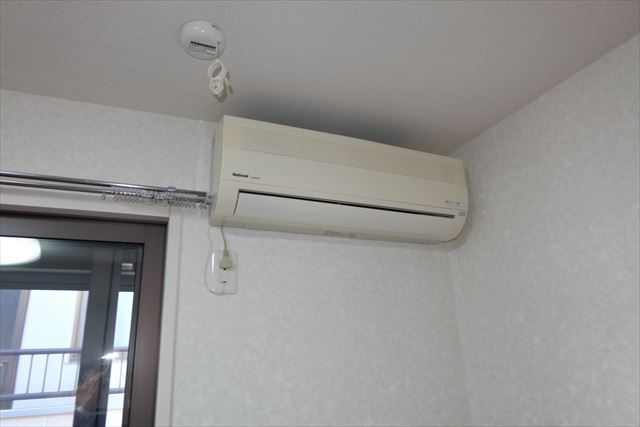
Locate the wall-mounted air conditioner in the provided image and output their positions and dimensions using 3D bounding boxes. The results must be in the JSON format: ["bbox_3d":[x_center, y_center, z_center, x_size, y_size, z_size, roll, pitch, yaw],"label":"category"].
[{"bbox_3d":[0.084,-0.073,1.332,0.800,0.253,0.183,6,-20,-22],"label":"wall-mounted air conditioner"}]

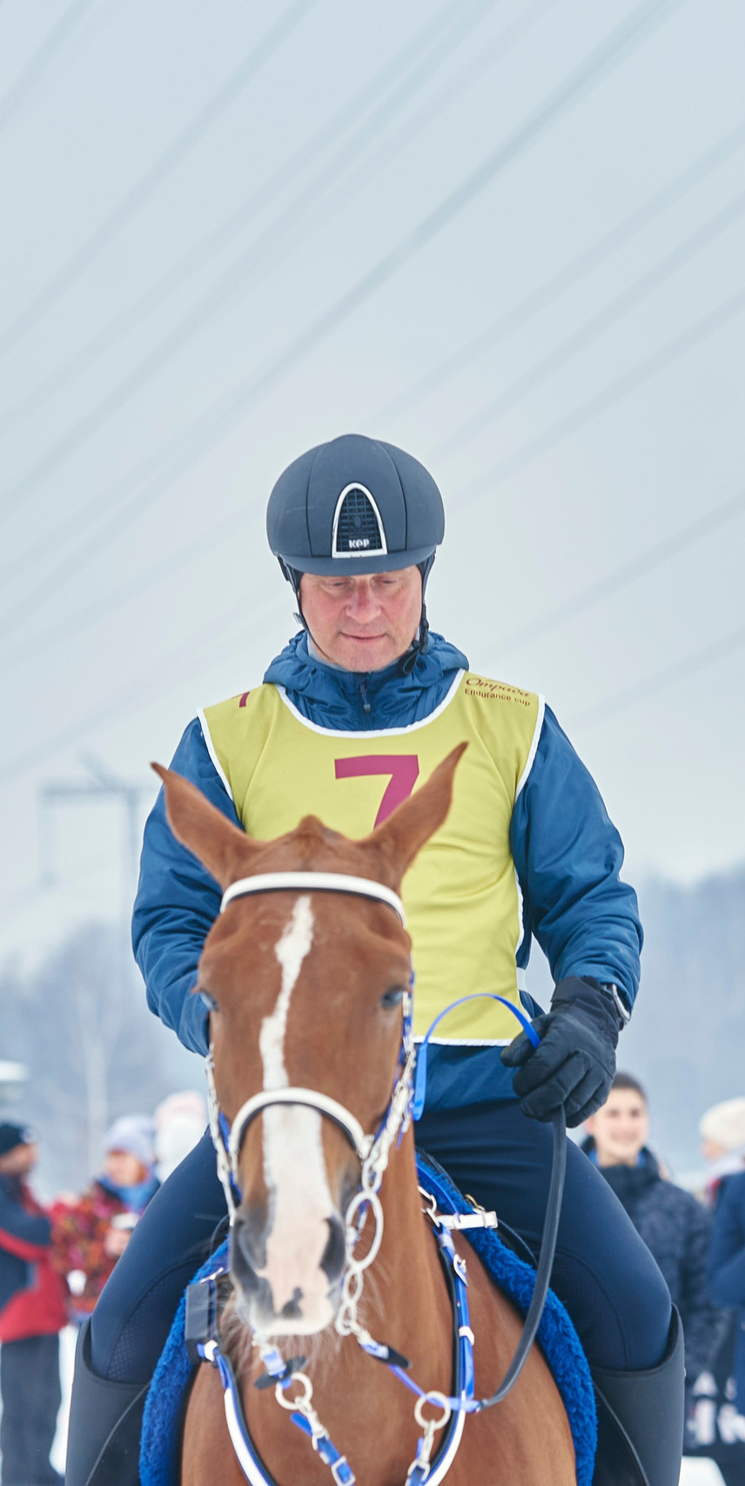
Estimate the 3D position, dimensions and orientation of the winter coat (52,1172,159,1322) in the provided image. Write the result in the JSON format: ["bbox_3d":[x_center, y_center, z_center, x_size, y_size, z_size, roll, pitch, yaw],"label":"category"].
[{"bbox_3d":[-1.034,2.015,26.000,0.480,0.630,0.380,-4,-4,24],"label":"winter coat"}]

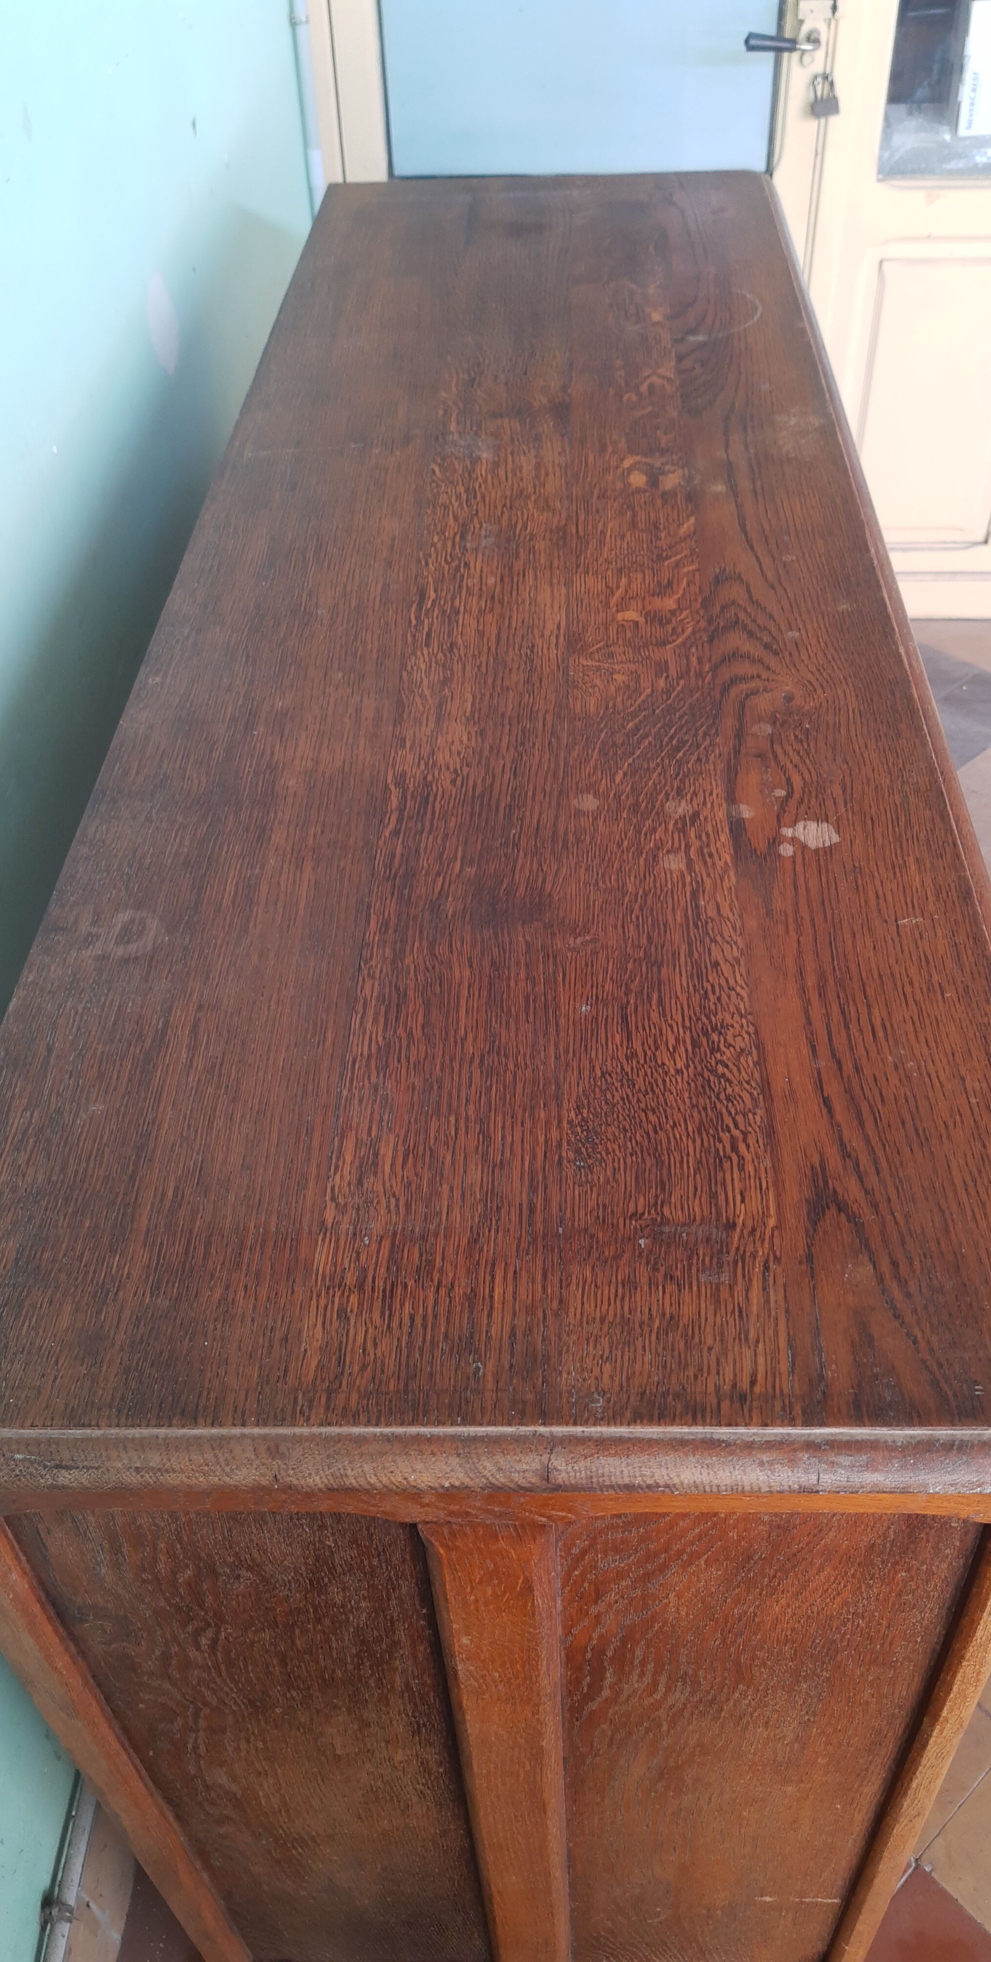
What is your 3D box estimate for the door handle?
[{"bbox_3d":[0.463,-1.518,2.379,0.120,0.031,0.056,1,44,5],"label":"door handle"}]

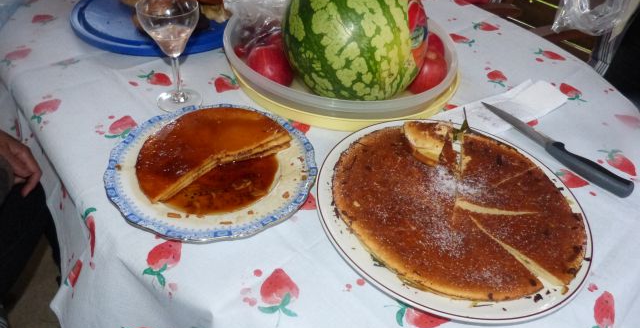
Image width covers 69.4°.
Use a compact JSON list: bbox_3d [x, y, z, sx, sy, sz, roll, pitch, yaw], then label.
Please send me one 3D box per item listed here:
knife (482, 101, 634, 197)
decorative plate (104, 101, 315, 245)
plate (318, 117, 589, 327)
[{"bbox_3d":[0.317,-0.030,0.639,0.027,0.020,0.233,-23,49,-28],"label":"knife"},{"bbox_3d":[-0.123,0.005,0.547,0.239,0.025,0.239,3,42,-3],"label":"decorative plate"},{"bbox_3d":[0.146,0.049,0.525,0.300,0.028,0.300,3,42,-3],"label":"plate"}]

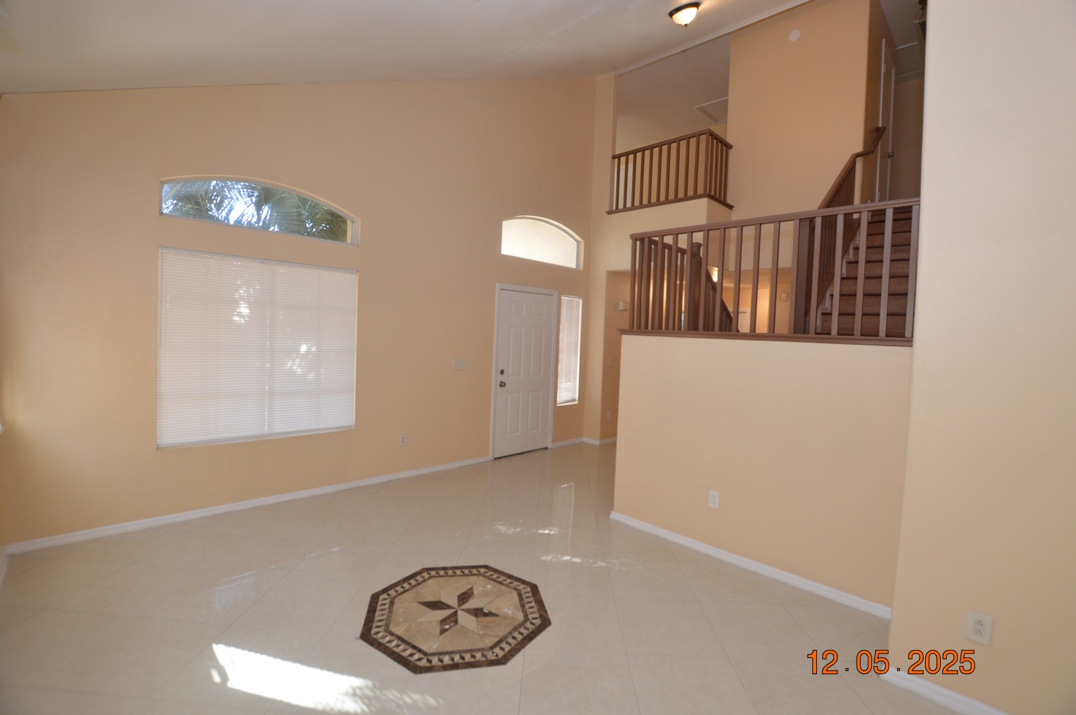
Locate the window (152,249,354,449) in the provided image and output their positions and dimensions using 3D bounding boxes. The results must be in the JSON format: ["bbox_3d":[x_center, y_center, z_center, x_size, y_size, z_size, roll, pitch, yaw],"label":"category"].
[{"bbox_3d":[-2.212,-0.066,3.687,1.410,1.445,0.080,-1,4,-43],"label":"window"}]

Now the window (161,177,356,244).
[{"bbox_3d":[-2.172,-1.212,3.654,1.390,0.400,0.080,-1,4,-43],"label":"window"}]

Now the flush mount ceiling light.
[{"bbox_3d":[1.450,-3.329,4.394,0.305,0.140,0.305,-29,23,-38],"label":"flush mount ceiling light"}]

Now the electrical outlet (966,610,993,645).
[{"bbox_3d":[1.736,1.062,1.759,0.069,0.115,0.010,5,4,44],"label":"electrical outlet"}]

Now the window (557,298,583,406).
[{"bbox_3d":[0.415,-0.081,6.155,0.405,1.465,0.070,-1,4,-43],"label":"window"}]

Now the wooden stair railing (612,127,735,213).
[{"bbox_3d":[1.723,-2.291,5.889,1.370,0.785,0.740,5,4,44],"label":"wooden stair railing"}]

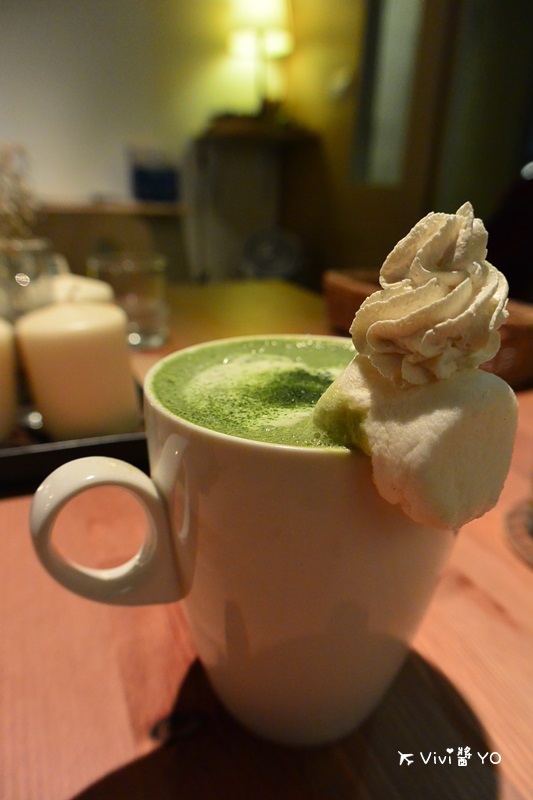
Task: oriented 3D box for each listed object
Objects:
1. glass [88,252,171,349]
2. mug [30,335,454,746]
[{"bbox_3d":[-0.137,-0.101,0.603,0.076,0.081,0.076,1,22,0],"label":"glass"},{"bbox_3d":[-0.004,0.050,0.189,0.126,0.115,0.093,-7,23,-19],"label":"mug"}]

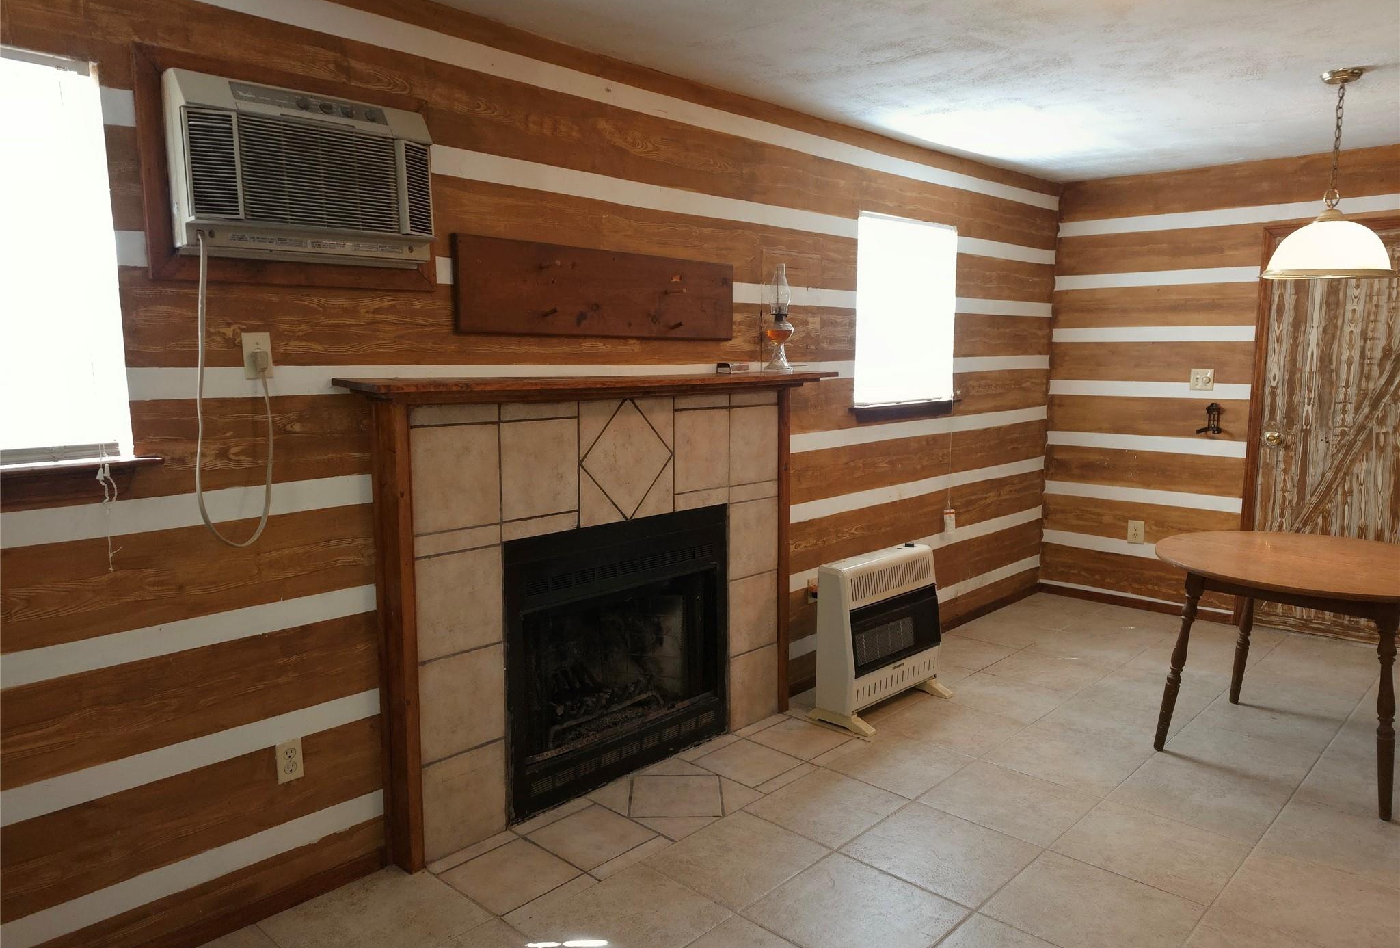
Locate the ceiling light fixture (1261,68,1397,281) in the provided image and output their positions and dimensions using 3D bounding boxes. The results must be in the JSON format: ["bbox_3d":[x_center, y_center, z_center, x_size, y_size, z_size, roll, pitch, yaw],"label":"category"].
[{"bbox_3d":[2.288,-1.073,3.342,0.405,0.704,0.405,7,11,44],"label":"ceiling light fixture"}]

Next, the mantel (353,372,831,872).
[{"bbox_3d":[-0.216,0.378,3.164,0.260,1.425,1.890,7,11,44],"label":"mantel"}]

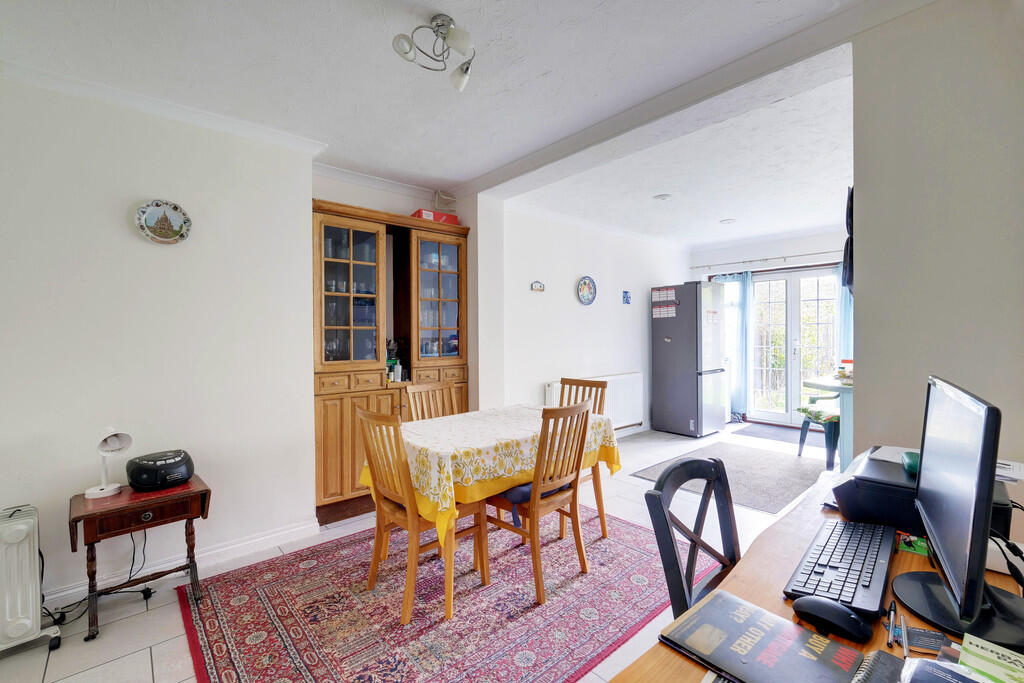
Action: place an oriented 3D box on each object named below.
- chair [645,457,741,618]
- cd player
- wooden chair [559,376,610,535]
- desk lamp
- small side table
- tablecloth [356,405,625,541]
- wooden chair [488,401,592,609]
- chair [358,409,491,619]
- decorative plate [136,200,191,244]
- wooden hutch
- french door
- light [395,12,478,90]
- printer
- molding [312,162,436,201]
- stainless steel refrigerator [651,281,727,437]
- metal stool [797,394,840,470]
[{"bbox_3d":[0.702,0.793,1.159,0.440,0.870,0.500,-1,1,-42],"label":"chair"},{"bbox_3d":[-1.694,0.621,2.069,0.210,0.140,0.250,1,1,40],"label":"cd player"},{"bbox_3d":[0.351,0.744,2.915,0.430,0.910,0.520,1,1,45],"label":"wooden chair"},{"bbox_3d":[-1.836,0.546,1.954,0.150,0.295,0.125,0,1,22],"label":"desk lamp"},{"bbox_3d":[-1.670,0.960,1.933,0.330,0.534,0.460,1,1,43],"label":"small side table"},{"bbox_3d":[-0.051,0.645,2.473,1.320,0.370,0.840,-1,1,-41],"label":"tablecloth"},{"bbox_3d":[0.115,0.753,2.227,0.510,0.900,0.430,0,1,44],"label":"wooden chair"},{"bbox_3d":[-0.433,0.757,2.084,0.520,0.900,0.430,-1,1,-44],"label":"chair"},{"bbox_3d":[-1.768,-0.604,2.171,0.215,0.220,0.025,-1,1,-42],"label":"decorative plate"},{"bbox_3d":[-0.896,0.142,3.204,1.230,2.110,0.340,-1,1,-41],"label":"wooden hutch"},{"bbox_3d":[3.773,0.088,5.749,0.090,2.070,1.100,-1,1,-42],"label":"french door"},{"bbox_3d":[-0.278,-1.099,1.619,0.340,0.190,0.340,0,1,0],"label":"light"},{"bbox_3d":[1.117,0.413,1.169,0.400,0.135,0.325,-1,1,-42],"label":"printer"},{"bbox_3d":[-0.982,-1.180,3.257,1.120,0.080,0.080,-1,1,-41],"label":"molding"},{"bbox_3d":[2.266,0.215,5.488,0.605,1.857,0.670,-1,1,-42],"label":"stainless steel refrigerator"},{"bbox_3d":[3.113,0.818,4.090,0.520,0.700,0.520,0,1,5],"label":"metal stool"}]

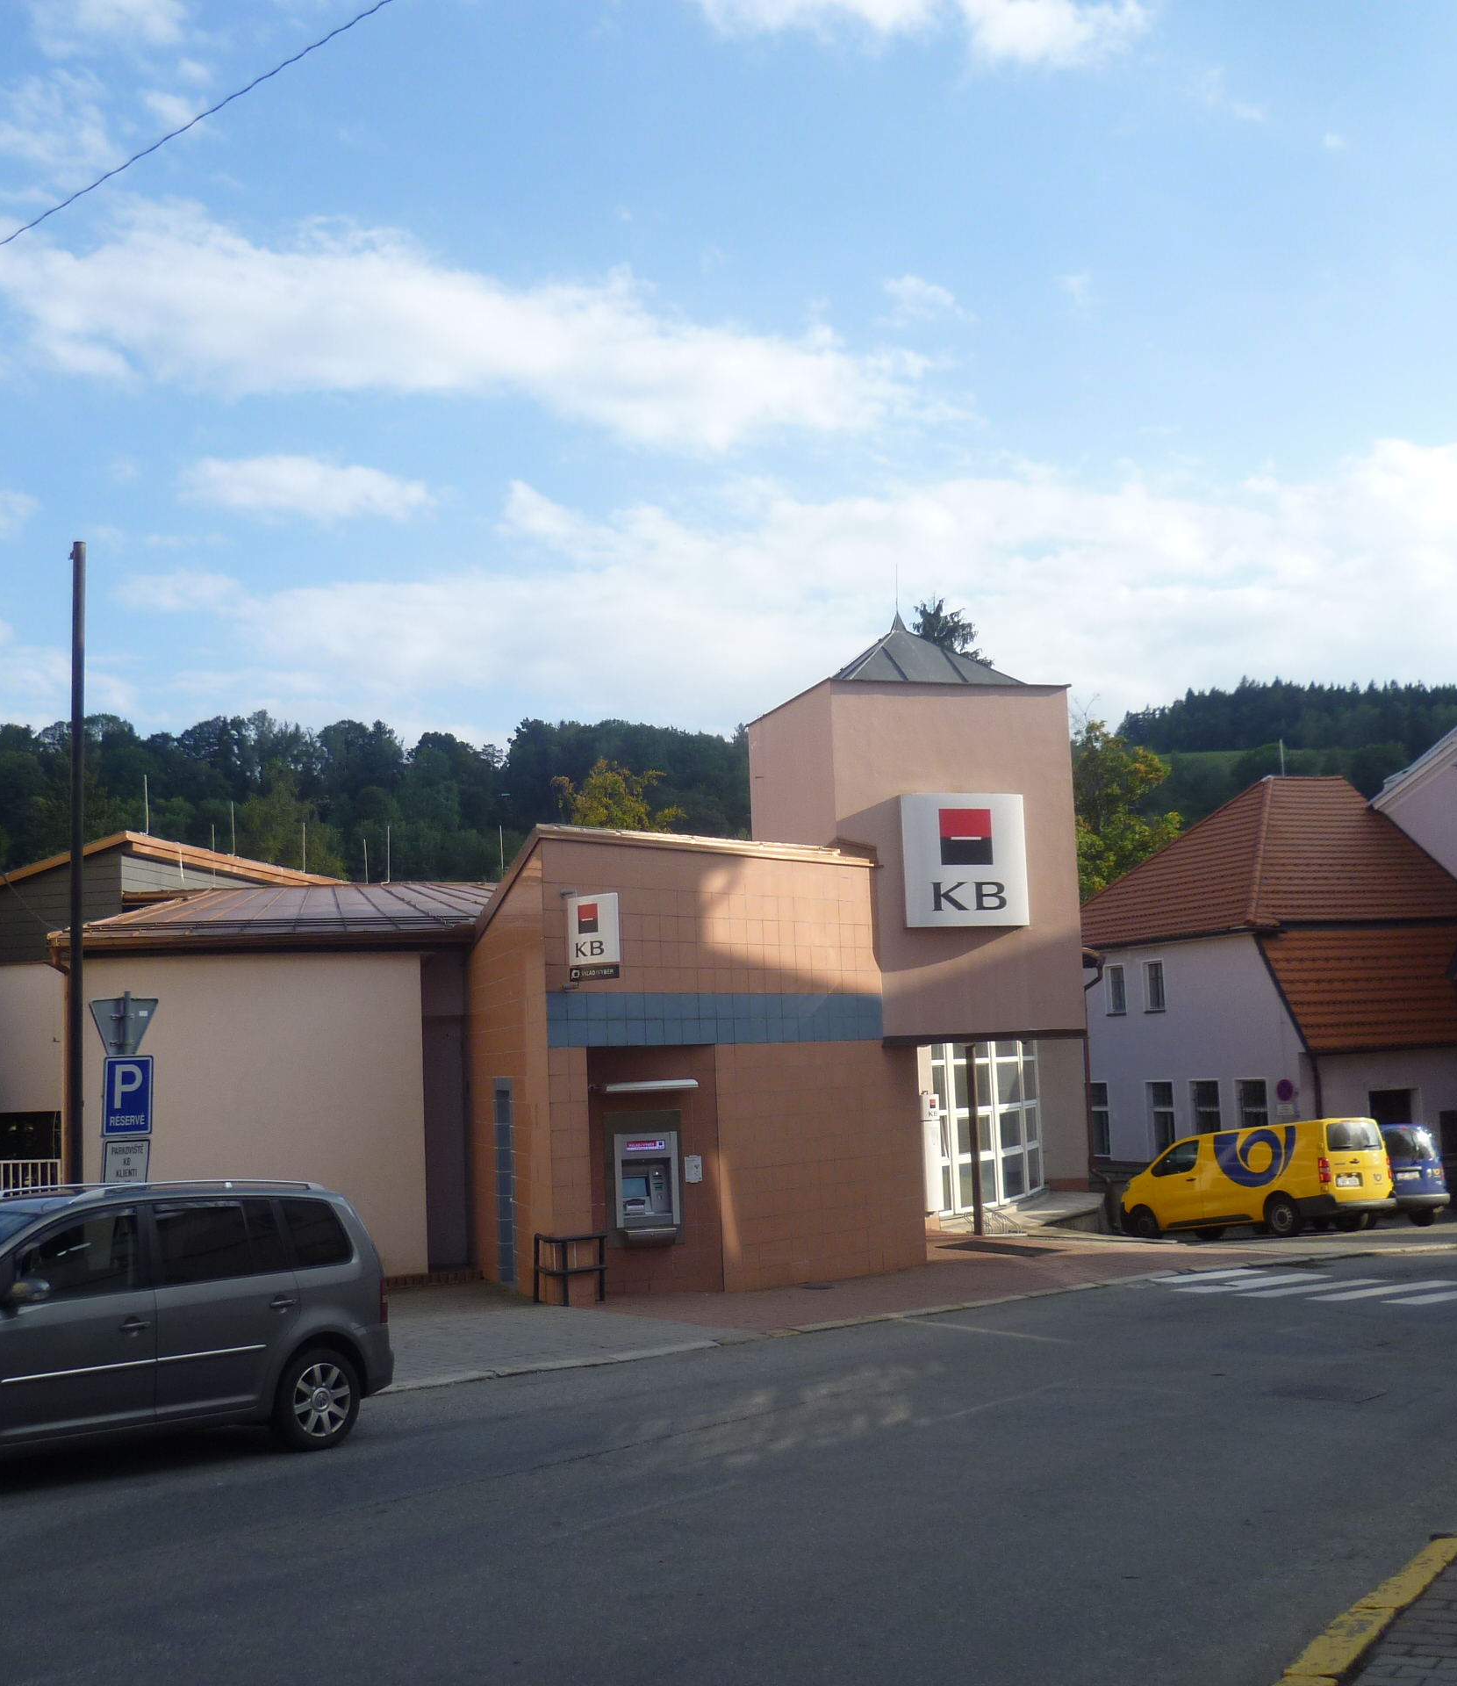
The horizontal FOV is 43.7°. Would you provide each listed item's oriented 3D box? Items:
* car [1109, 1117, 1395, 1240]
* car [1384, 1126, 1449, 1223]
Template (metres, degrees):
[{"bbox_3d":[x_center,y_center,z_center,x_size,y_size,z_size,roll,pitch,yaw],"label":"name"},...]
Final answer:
[{"bbox_3d":[9.500,6.230,33.400,1.950,1.930,5.280,3,-12,-34],"label":"car"},{"bbox_3d":[11.480,6.480,35.000,1.810,1.840,4.390,3,-12,-32],"label":"car"}]

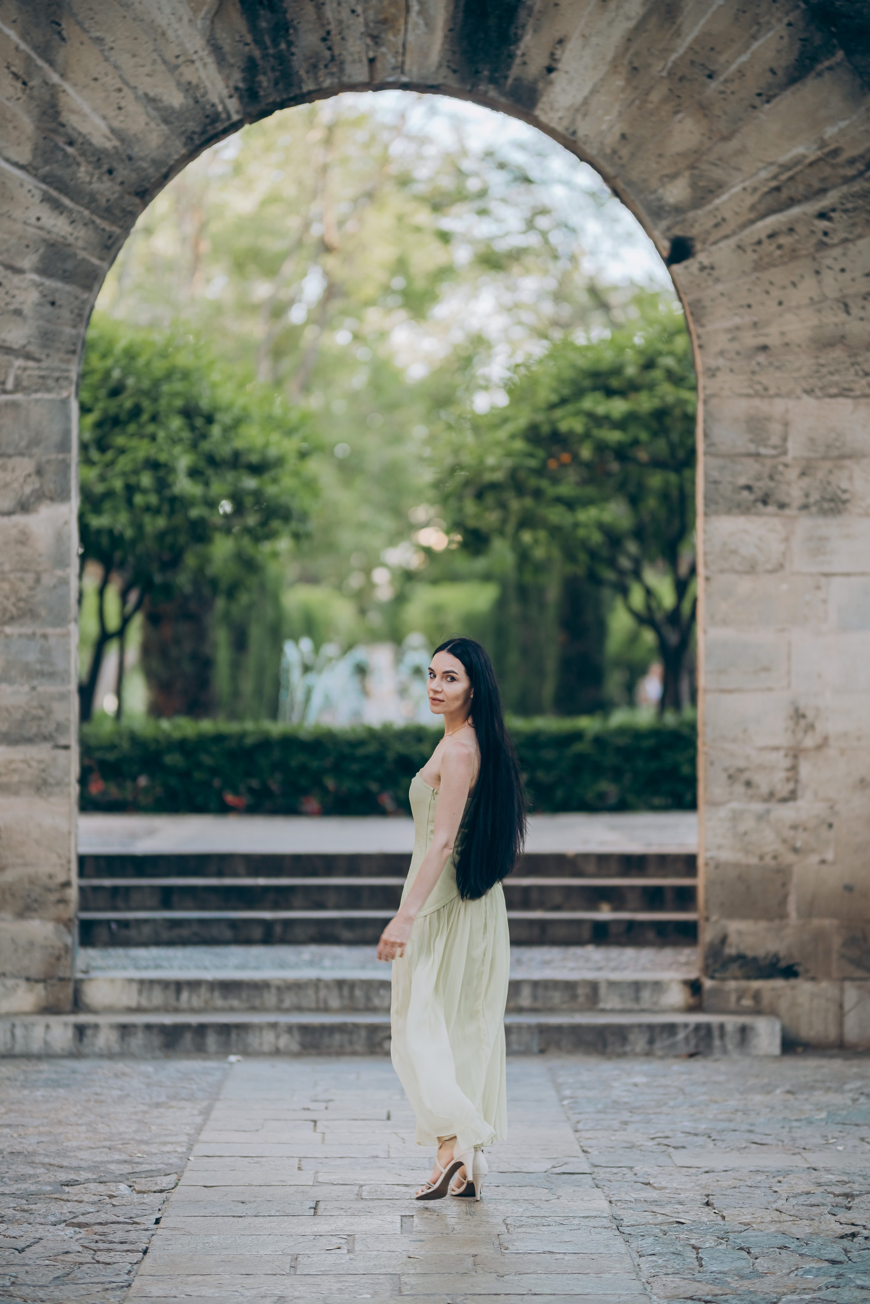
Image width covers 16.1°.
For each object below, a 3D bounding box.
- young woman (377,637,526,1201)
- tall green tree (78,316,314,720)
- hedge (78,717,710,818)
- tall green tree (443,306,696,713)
[{"bbox_3d":[0.050,0.817,9.420,0.450,1.720,0.430,0,-1,25],"label":"young woman"},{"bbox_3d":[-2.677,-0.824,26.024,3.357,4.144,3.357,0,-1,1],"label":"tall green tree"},{"bbox_3d":[-0.344,0.842,23.050,5.000,0.718,0.900,0,-1,1],"label":"hedge"},{"bbox_3d":[1.885,-0.889,26.025,3.615,4.273,3.615,0,-1,1],"label":"tall green tree"}]

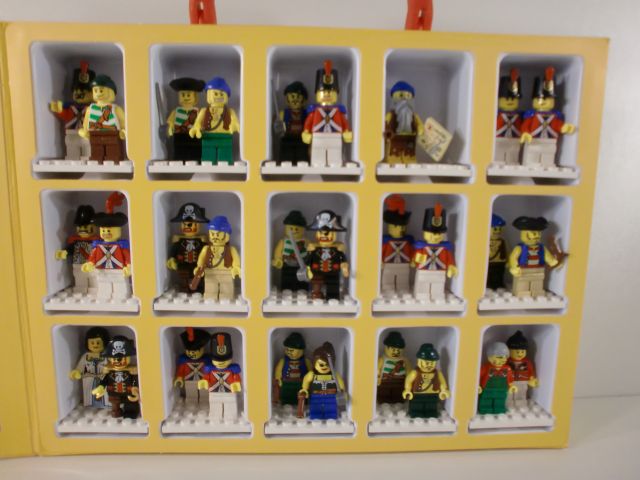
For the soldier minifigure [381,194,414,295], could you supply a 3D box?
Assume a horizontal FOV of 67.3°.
[{"bbox_3d":[0.043,0.002,0.274,0.024,0.056,0.013,0,10,-2],"label":"soldier minifigure"}]

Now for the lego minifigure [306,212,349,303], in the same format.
[{"bbox_3d":[0.004,0.009,0.252,0.022,0.048,0.014,0,9,-2],"label":"lego minifigure"}]

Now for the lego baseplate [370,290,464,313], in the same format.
[{"bbox_3d":[0.052,0.032,0.269,0.048,0.005,0.032,0,10,-2],"label":"lego baseplate"}]

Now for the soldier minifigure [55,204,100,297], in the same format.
[{"bbox_3d":[-0.125,0.005,0.262,0.025,0.046,0.018,0,10,-2],"label":"soldier minifigure"}]

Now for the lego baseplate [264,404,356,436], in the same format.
[{"bbox_3d":[-0.006,0.099,0.274,0.048,0.005,0.032,0,10,-2],"label":"lego baseplate"}]

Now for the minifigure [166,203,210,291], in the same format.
[{"bbox_3d":[-0.072,0.004,0.265,0.026,0.049,0.015,0,10,-2],"label":"minifigure"}]

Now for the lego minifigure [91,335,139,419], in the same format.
[{"bbox_3d":[-0.107,0.075,0.259,0.025,0.045,0.018,0,10,-2],"label":"lego minifigure"}]

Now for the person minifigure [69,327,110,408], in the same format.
[{"bbox_3d":[-0.128,0.072,0.274,0.027,0.046,0.017,0,10,-2],"label":"person minifigure"}]

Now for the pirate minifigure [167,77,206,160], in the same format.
[{"bbox_3d":[-0.070,-0.062,0.253,0.025,0.045,0.017,0,10,-2],"label":"pirate minifigure"}]

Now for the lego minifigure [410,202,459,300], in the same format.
[{"bbox_3d":[0.062,0.006,0.258,0.025,0.053,0.014,0,10,-2],"label":"lego minifigure"}]

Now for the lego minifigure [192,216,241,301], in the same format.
[{"bbox_3d":[-0.054,0.010,0.250,0.025,0.044,0.015,0,9,-2],"label":"lego minifigure"}]

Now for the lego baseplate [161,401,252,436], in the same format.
[{"bbox_3d":[-0.061,0.098,0.272,0.048,0.005,0.032,0,10,-2],"label":"lego baseplate"}]

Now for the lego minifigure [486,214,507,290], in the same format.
[{"bbox_3d":[0.098,0.007,0.272,0.025,0.044,0.015,0,10,-2],"label":"lego minifigure"}]

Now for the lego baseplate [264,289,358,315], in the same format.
[{"bbox_3d":[-0.005,0.032,0.261,0.048,0.005,0.032,0,9,-2],"label":"lego baseplate"}]

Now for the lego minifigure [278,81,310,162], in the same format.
[{"bbox_3d":[-0.013,-0.061,0.256,0.025,0.043,0.017,0,10,-2],"label":"lego minifigure"}]

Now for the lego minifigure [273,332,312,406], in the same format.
[{"bbox_3d":[-0.016,0.076,0.285,0.025,0.045,0.013,0,10,-2],"label":"lego minifigure"}]

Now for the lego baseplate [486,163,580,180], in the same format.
[{"bbox_3d":[0.107,-0.037,0.258,0.048,0.005,0.032,0,10,-2],"label":"lego baseplate"}]

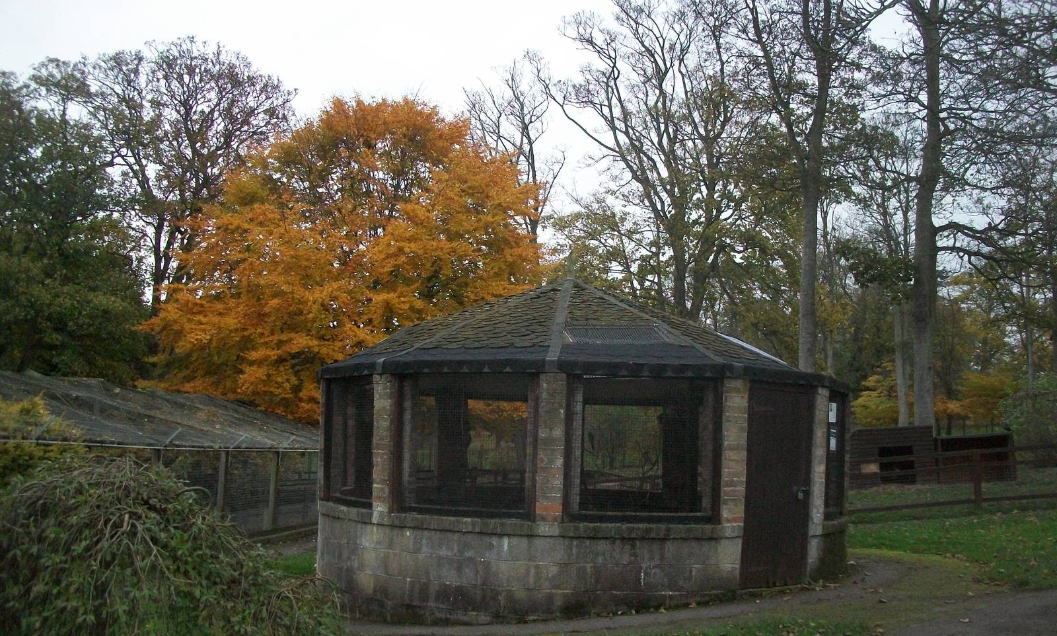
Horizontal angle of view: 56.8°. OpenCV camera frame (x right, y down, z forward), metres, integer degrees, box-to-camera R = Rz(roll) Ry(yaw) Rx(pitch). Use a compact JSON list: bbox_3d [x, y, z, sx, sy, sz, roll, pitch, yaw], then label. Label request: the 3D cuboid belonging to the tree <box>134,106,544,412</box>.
[{"bbox_3d":[-5.220,-0.768,27.299,11.062,11.159,11.062,3,-7,-11],"label":"tree"}]

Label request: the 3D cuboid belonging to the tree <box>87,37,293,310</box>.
[{"bbox_3d":[-15.382,-3.035,43.683,9.345,19.861,9.345,4,-8,-20],"label":"tree"}]

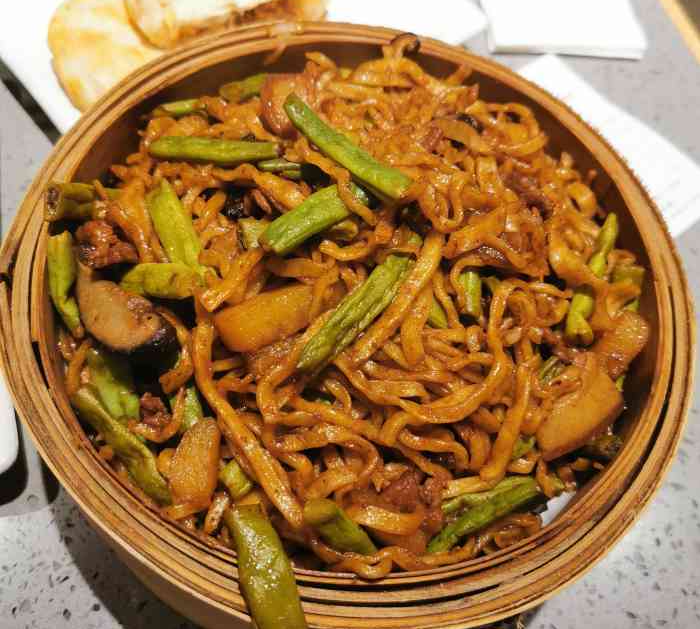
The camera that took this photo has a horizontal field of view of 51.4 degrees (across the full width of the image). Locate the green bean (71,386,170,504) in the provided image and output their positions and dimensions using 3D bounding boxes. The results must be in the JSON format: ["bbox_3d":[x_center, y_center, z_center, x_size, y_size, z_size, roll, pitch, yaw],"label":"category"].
[{"bbox_3d":[-0.071,0.040,0.227,0.009,0.007,0.045,-37,70,-23],"label":"green bean"}]

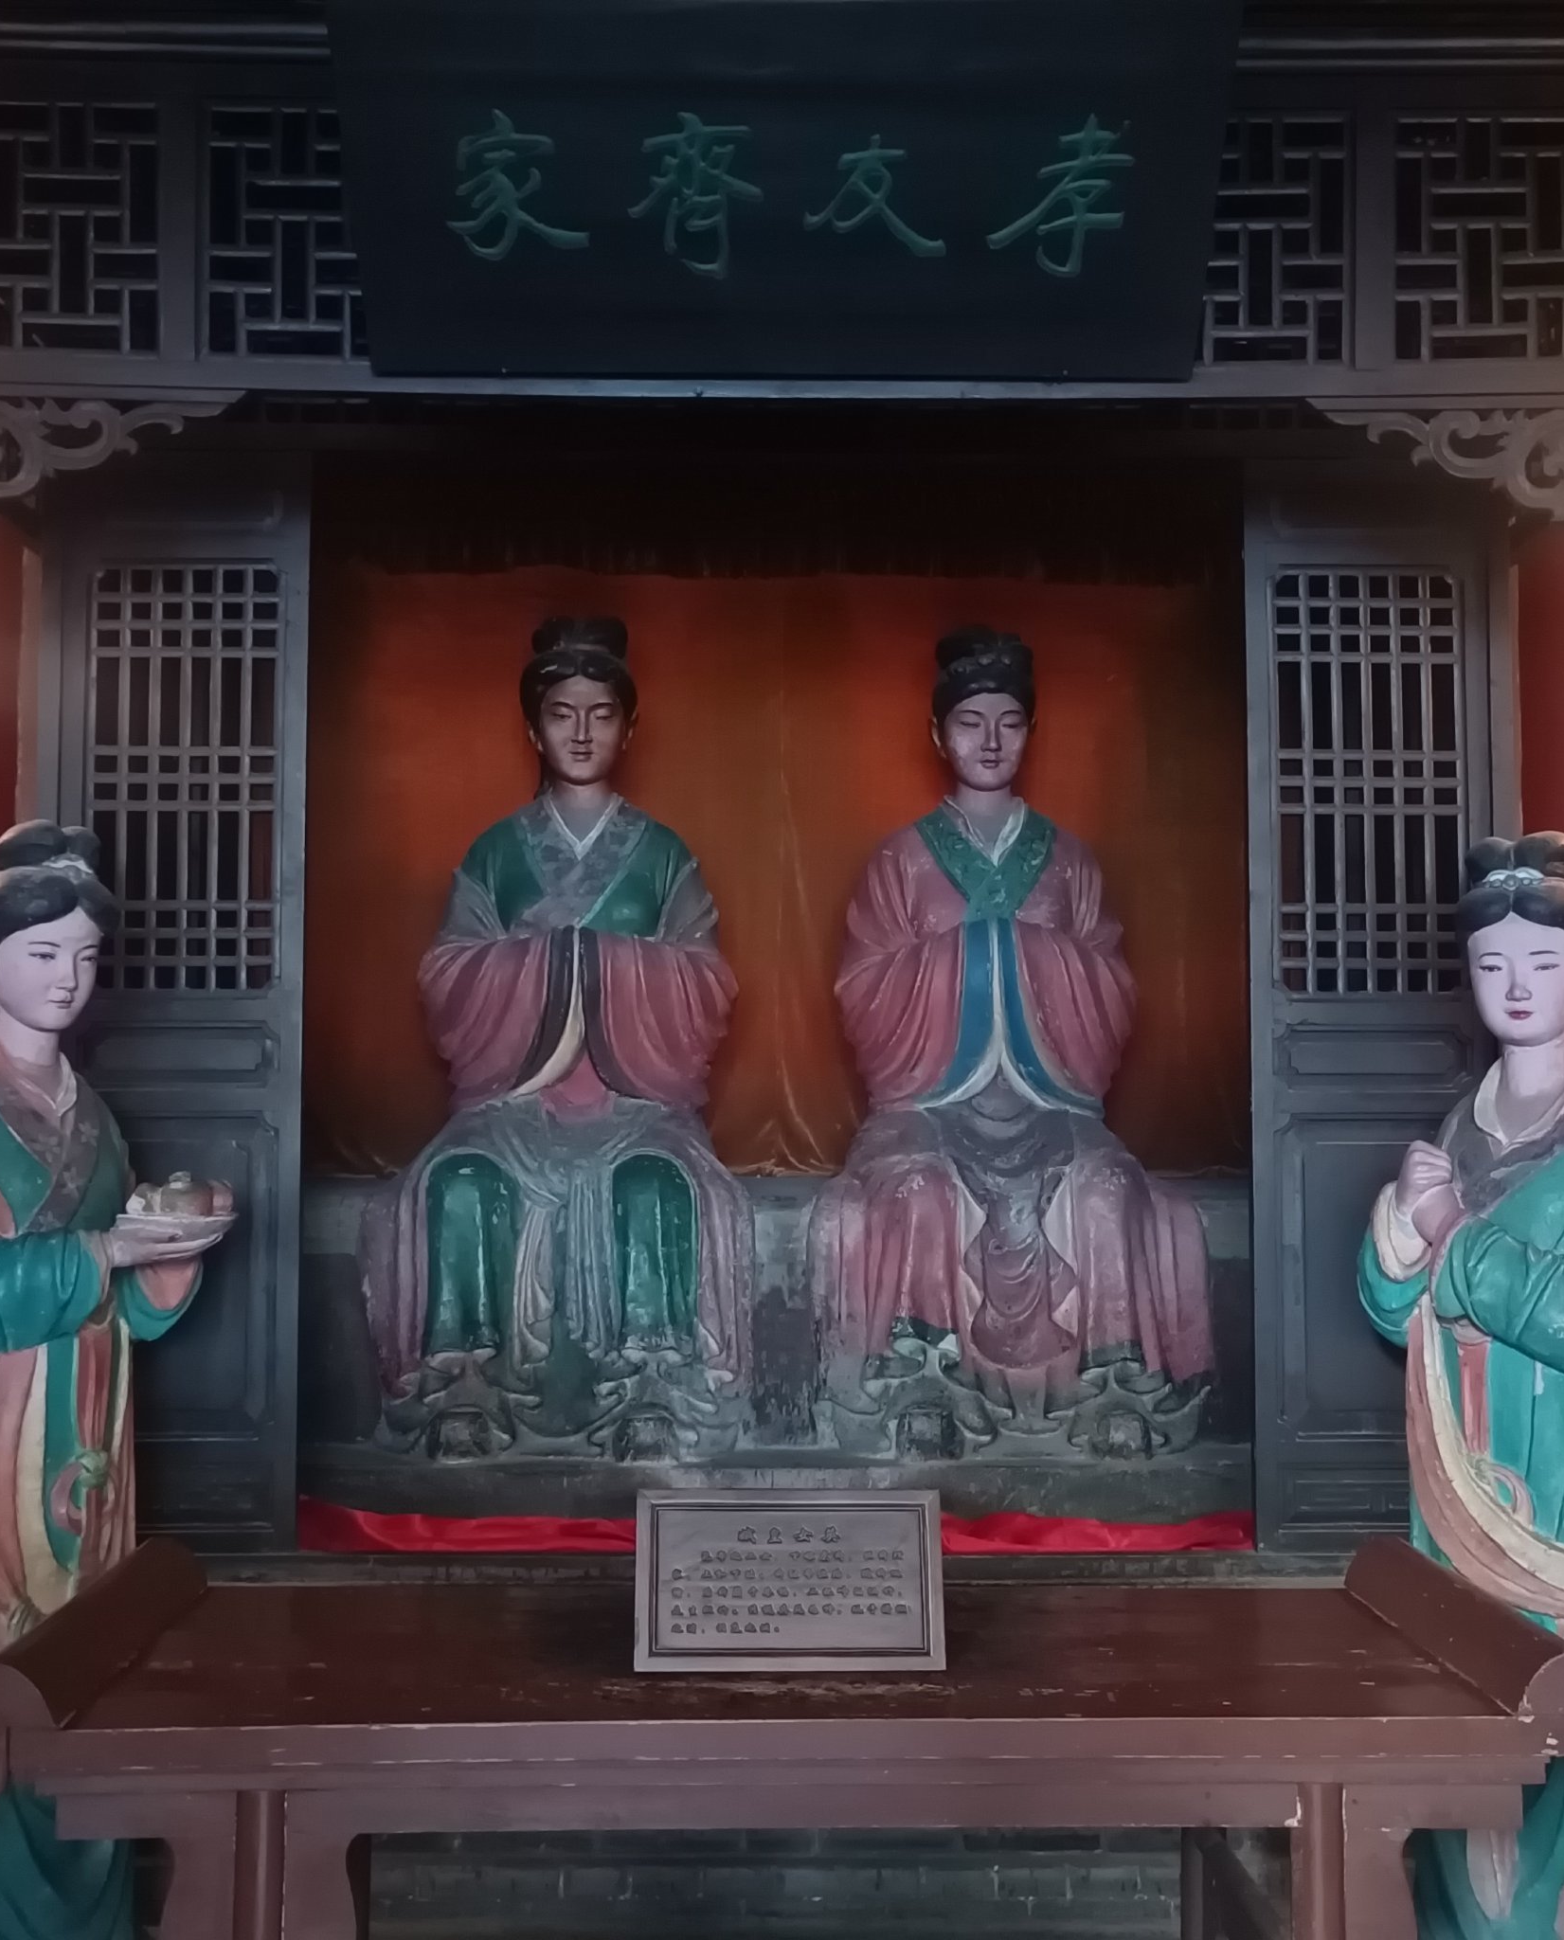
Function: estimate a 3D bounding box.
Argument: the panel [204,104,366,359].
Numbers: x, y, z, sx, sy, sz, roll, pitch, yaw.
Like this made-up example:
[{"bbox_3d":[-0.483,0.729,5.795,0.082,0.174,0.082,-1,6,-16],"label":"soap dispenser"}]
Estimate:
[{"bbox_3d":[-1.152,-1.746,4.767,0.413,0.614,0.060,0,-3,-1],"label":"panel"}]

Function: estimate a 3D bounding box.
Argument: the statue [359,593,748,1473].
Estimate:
[{"bbox_3d":[-0.595,0.141,5.612,1.040,2.280,0.840,0,-3,-1],"label":"statue"}]

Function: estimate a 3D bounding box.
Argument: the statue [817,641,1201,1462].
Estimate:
[{"bbox_3d":[0.610,0.151,5.631,1.060,2.250,0.840,0,-3,-1],"label":"statue"}]

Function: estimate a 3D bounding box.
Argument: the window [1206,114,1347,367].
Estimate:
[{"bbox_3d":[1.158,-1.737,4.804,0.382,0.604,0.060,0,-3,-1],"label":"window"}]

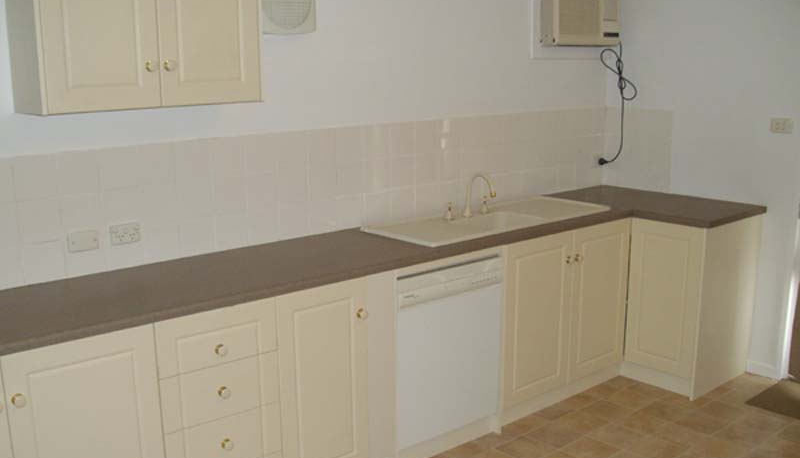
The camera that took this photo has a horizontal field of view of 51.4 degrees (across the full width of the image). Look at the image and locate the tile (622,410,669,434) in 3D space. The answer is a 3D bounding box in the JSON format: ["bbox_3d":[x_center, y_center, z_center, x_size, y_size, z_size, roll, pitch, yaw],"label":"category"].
[{"bbox_3d":[1.131,0.905,3.872,0.201,0.010,0.186,-10,15,-41],"label":"tile"}]

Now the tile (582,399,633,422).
[{"bbox_3d":[0.999,0.883,4.028,0.195,0.010,0.195,-10,15,-40],"label":"tile"}]

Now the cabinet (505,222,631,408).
[{"bbox_3d":[0.631,0.348,4.202,0.935,0.757,0.560,-10,15,-40],"label":"cabinet"}]

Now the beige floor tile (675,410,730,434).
[{"bbox_3d":[1.421,0.900,3.885,0.207,0.010,0.186,-10,15,-41],"label":"beige floor tile"}]

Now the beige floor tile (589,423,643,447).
[{"bbox_3d":[0.990,0.946,3.783,0.203,0.010,0.196,-10,15,-41],"label":"beige floor tile"}]

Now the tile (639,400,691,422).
[{"bbox_3d":[1.292,0.894,4.050,0.203,0.010,0.196,-10,15,-41],"label":"tile"}]

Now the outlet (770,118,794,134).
[{"bbox_3d":[1.917,-0.515,4.179,0.013,0.073,0.115,-10,15,-40],"label":"outlet"}]

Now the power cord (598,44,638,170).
[{"bbox_3d":[1.243,-0.721,4.797,0.111,0.697,0.192,-10,15,-40],"label":"power cord"}]

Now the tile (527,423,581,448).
[{"bbox_3d":[0.701,0.938,3.770,0.195,0.010,0.195,-10,15,-40],"label":"tile"}]

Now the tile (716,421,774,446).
[{"bbox_3d":[1.549,0.927,3.743,0.209,0.010,0.187,-10,15,-41],"label":"tile"}]

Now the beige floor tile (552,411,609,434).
[{"bbox_3d":[0.859,0.919,3.926,0.203,0.010,0.196,-10,15,-41],"label":"beige floor tile"}]

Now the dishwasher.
[{"bbox_3d":[0.032,0.495,3.678,0.597,0.783,0.566,-10,15,-40],"label":"dishwasher"}]

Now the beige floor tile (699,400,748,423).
[{"bbox_3d":[1.559,0.881,4.006,0.195,0.010,0.195,-10,15,-40],"label":"beige floor tile"}]

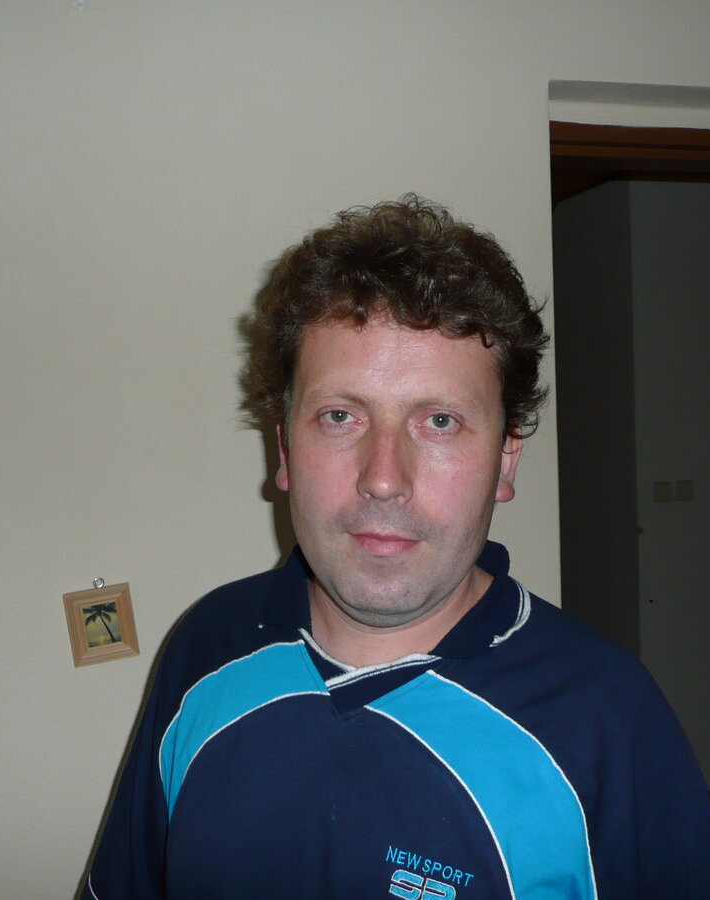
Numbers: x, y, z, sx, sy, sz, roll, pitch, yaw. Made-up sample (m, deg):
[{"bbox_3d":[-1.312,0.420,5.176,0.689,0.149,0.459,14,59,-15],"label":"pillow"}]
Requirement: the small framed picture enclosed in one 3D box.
[{"bbox_3d":[-0.328,0.226,1.258,0.082,0.095,0.013,-9,4,-13],"label":"small framed picture"}]

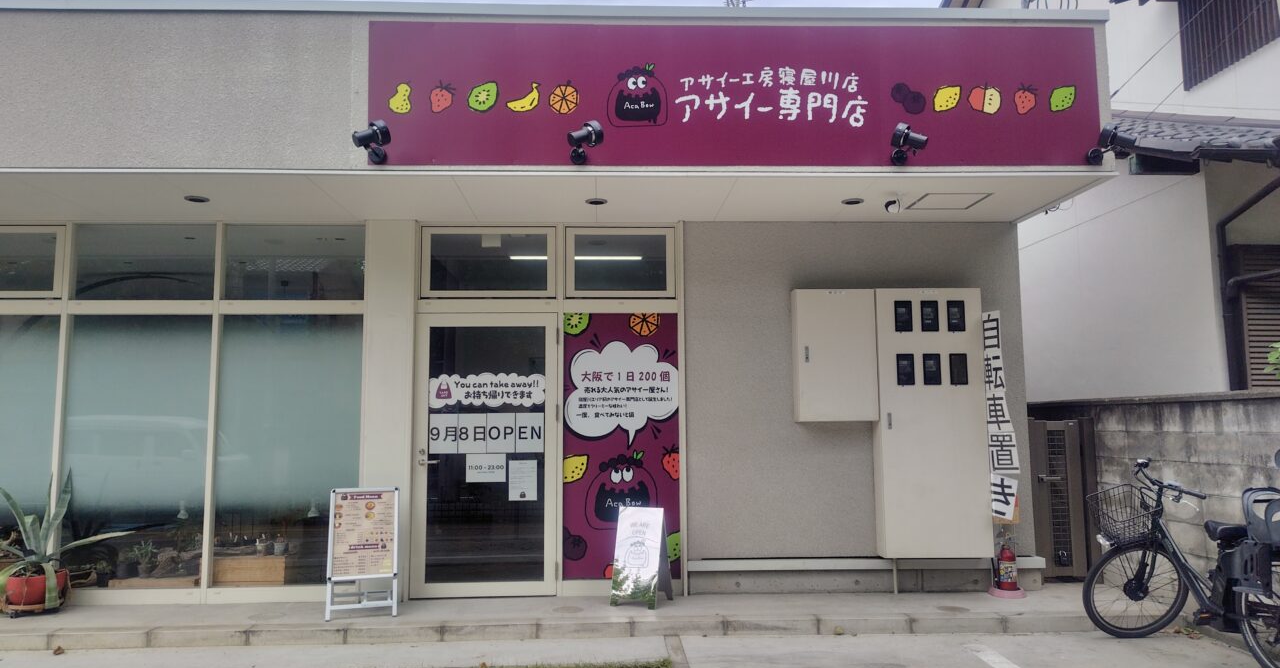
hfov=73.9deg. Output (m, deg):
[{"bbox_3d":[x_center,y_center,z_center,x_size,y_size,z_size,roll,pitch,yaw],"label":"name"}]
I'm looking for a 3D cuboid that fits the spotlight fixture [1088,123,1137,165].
[{"bbox_3d":[2.910,-1.193,5.233,0.220,0.200,0.260,5,-8,-40],"label":"spotlight fixture"}]

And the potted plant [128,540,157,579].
[{"bbox_3d":[-3.771,1.711,6.454,0.210,0.285,0.200,0,-6,-2],"label":"potted plant"}]

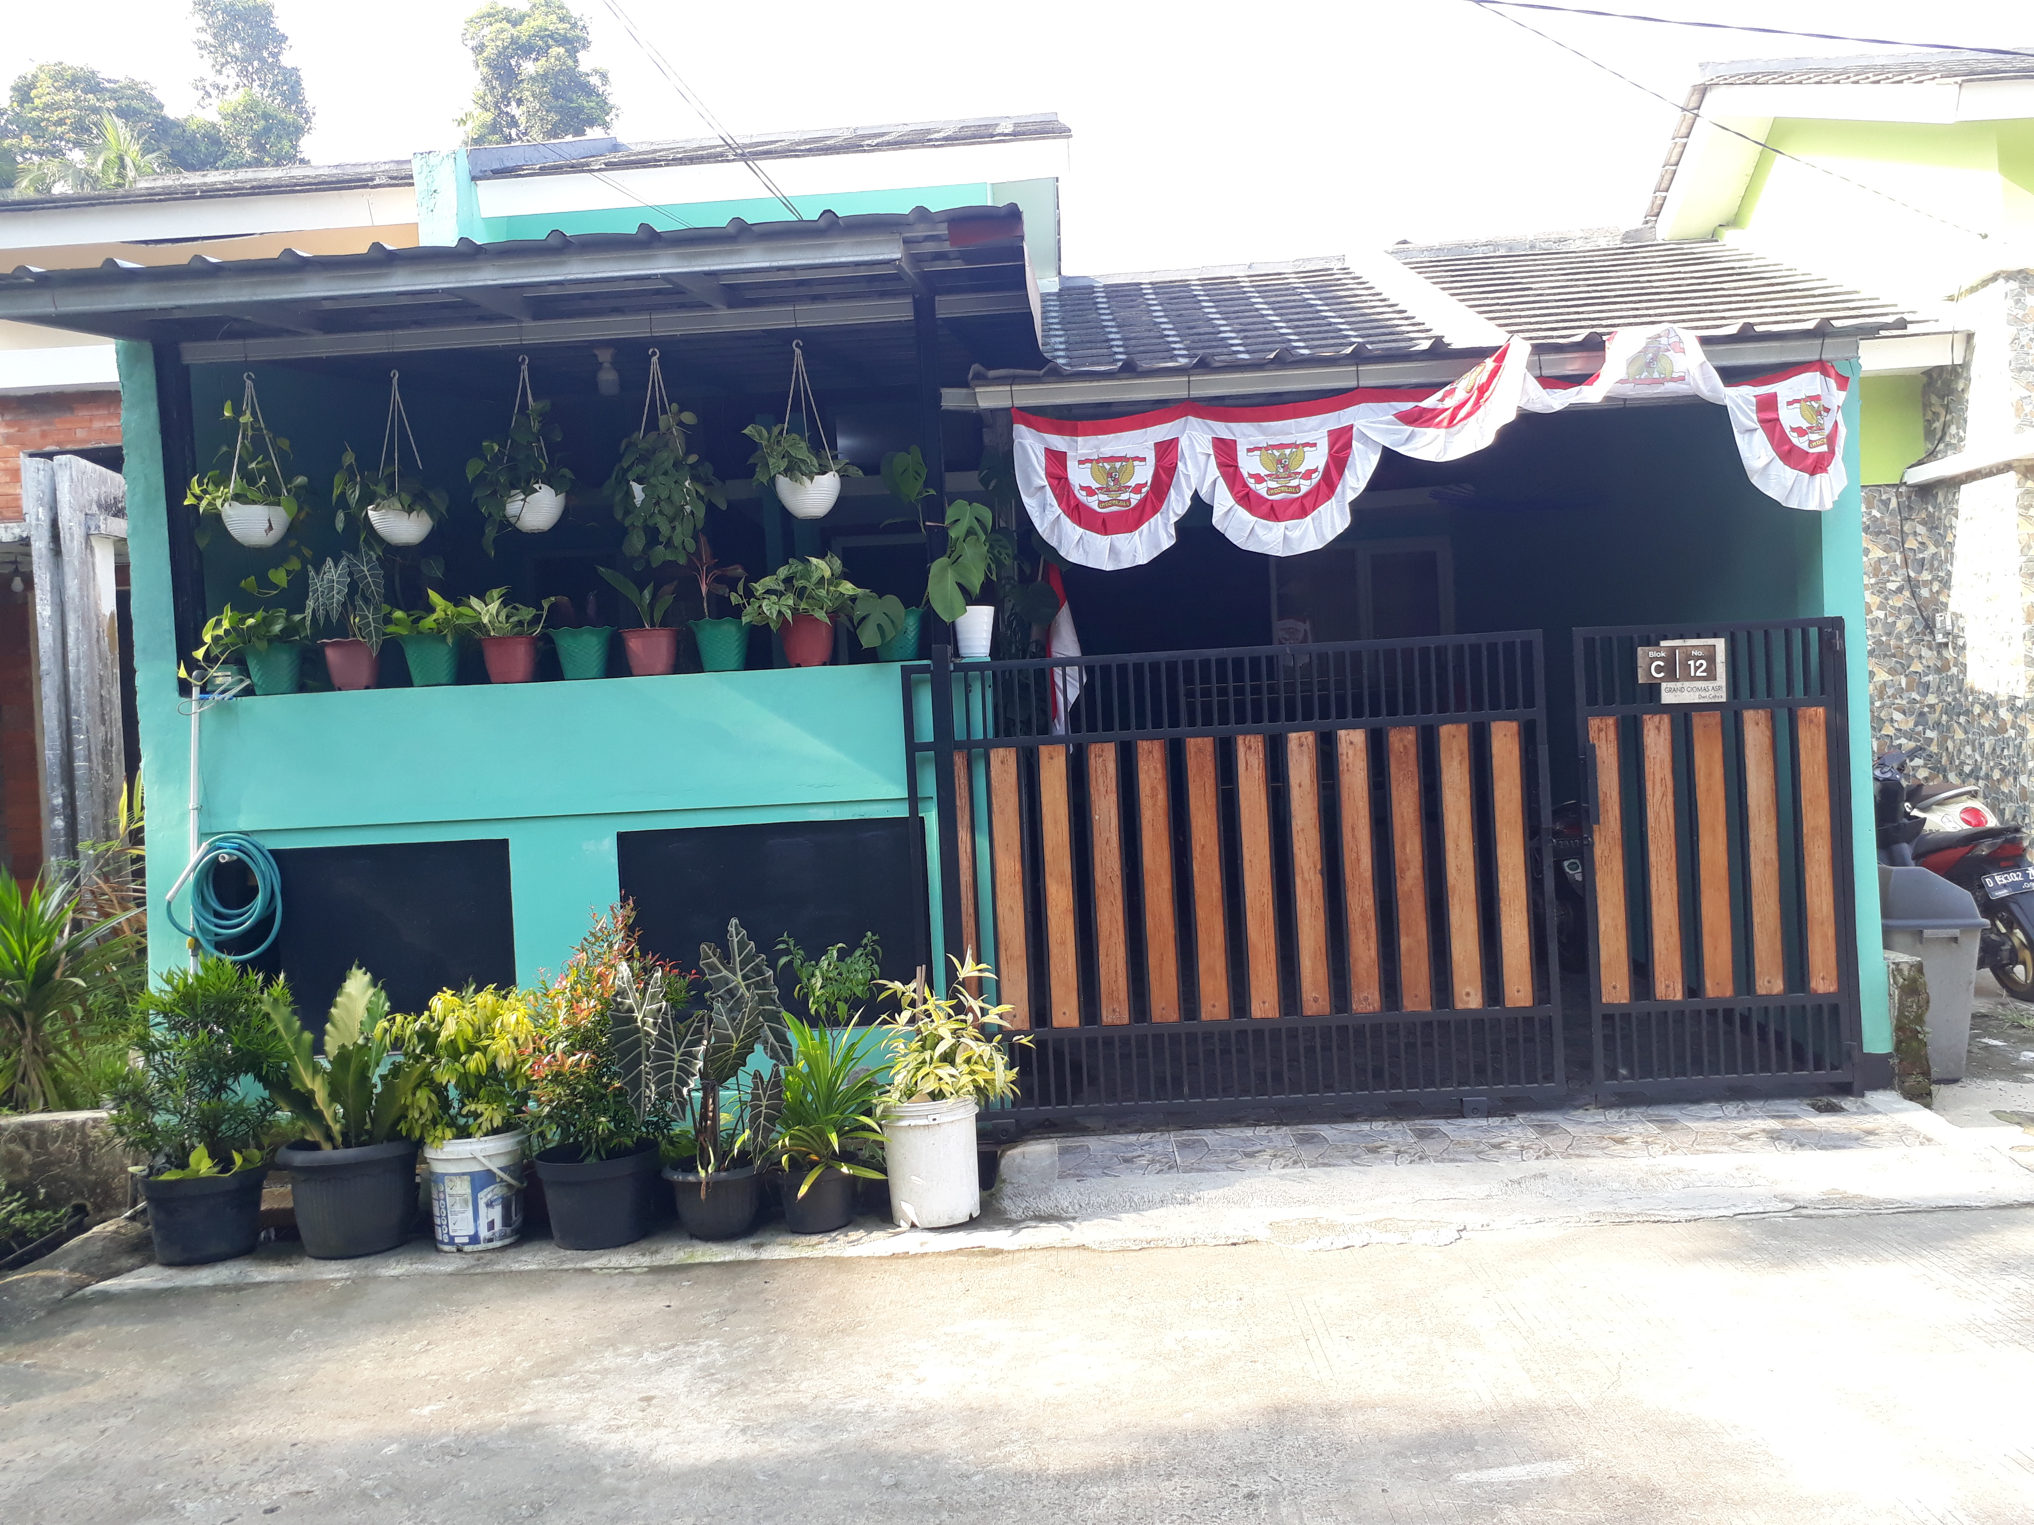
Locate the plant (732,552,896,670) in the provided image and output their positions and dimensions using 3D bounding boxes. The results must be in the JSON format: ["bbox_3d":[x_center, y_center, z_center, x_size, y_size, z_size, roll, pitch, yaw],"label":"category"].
[{"bbox_3d":[-0.732,-0.534,5.629,0.534,0.384,0.420,-3,0,3],"label":"plant"}]

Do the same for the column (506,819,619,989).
[{"bbox_3d":[-1.573,0.590,5.654,0.390,0.753,0.150,-3,0,3],"label":"column"}]

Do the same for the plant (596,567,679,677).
[{"bbox_3d":[-1.326,-0.492,5.551,0.284,0.384,0.230,-3,0,2],"label":"plant"}]

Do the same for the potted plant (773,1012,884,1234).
[{"bbox_3d":[-0.593,1.126,4.982,0.332,0.637,0.360,-3,0,3],"label":"potted plant"}]

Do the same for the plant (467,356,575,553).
[{"bbox_3d":[-1.749,-1.081,5.590,0.349,0.655,0.340,-3,0,3],"label":"plant"}]

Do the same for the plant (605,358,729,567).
[{"bbox_3d":[-1.217,-1.051,5.523,0.387,0.752,0.360,-3,0,2],"label":"plant"}]

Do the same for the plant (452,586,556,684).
[{"bbox_3d":[-1.802,-0.449,5.570,0.357,0.335,0.280,-3,0,2],"label":"plant"}]

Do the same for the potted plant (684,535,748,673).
[{"bbox_3d":[-1.052,-0.549,5.540,0.216,0.472,0.220,-3,0,2],"label":"potted plant"}]

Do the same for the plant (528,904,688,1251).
[{"bbox_3d":[-1.282,0.976,4.971,0.488,1.046,0.440,-3,0,2],"label":"plant"}]

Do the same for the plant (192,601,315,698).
[{"bbox_3d":[-2.703,-0.399,5.605,0.415,0.320,0.290,-3,0,2],"label":"plant"}]

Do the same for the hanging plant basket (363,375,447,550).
[{"bbox_3d":[-2.190,-1.082,5.657,0.289,0.623,0.270,-3,0,3],"label":"hanging plant basket"}]

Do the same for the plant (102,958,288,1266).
[{"bbox_3d":[-2.545,1.082,4.920,0.562,0.941,0.520,-3,0,3],"label":"plant"}]

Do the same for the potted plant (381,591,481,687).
[{"bbox_3d":[-2.079,-0.440,5.632,0.344,0.338,0.290,-3,0,3],"label":"potted plant"}]

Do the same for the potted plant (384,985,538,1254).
[{"bbox_3d":[-1.742,1.113,4.970,0.473,0.811,0.420,-3,0,2],"label":"potted plant"}]

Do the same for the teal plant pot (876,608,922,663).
[{"bbox_3d":[-0.441,-0.446,5.617,0.220,0.200,0.220,-3,0,0],"label":"teal plant pot"}]

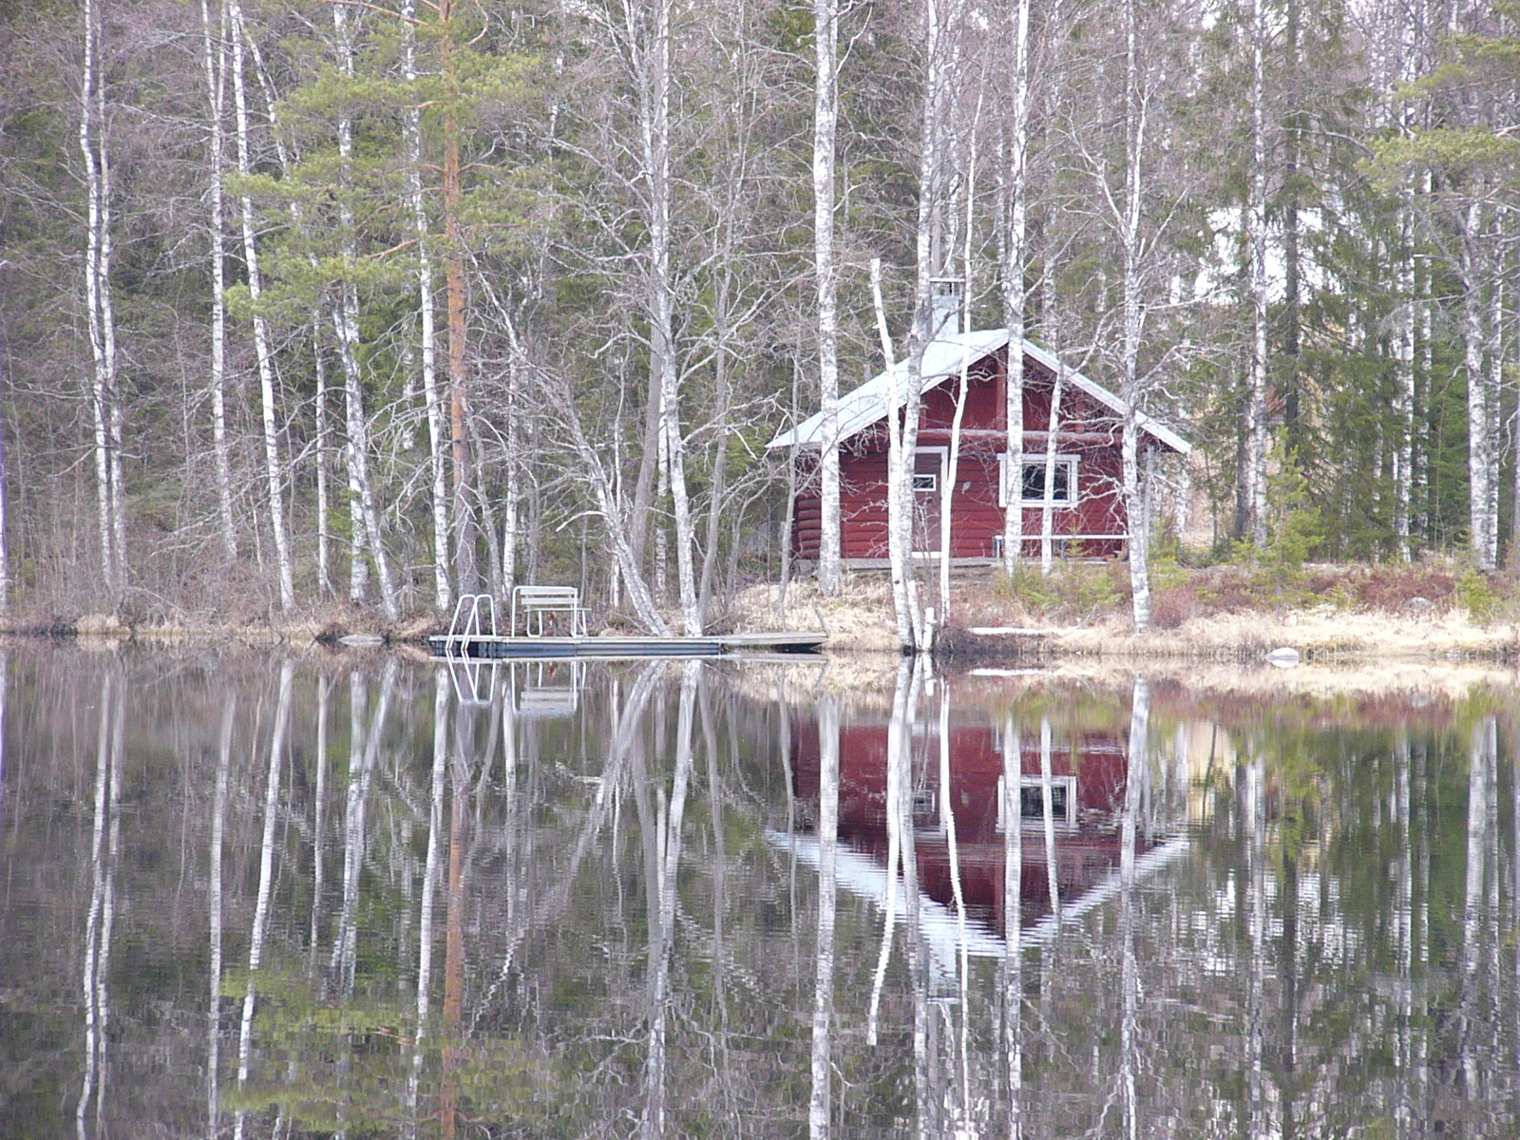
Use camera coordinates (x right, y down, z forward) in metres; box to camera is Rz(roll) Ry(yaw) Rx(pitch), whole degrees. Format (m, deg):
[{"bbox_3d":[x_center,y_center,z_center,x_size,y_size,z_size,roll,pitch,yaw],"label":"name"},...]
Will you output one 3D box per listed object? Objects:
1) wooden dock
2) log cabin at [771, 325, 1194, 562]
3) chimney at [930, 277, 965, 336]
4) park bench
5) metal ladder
[{"bbox_3d":[-2.240,1.290,143.900,6.800,0.360,2.100,0,0,-37],"label":"wooden dock"},{"bbox_3d":[4.000,-2.260,154.300,6.800,4.250,5.400,0,0,-12],"label":"log cabin"},{"bbox_3d":[3.525,-4.941,155.900,0.580,1.130,0.580,0,0,-12],"label":"chimney"},{"bbox_3d":[-3.609,0.710,142.500,1.250,0.870,0.520,0,0,-36],"label":"park bench"},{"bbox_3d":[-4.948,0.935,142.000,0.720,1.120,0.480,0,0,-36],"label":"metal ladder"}]

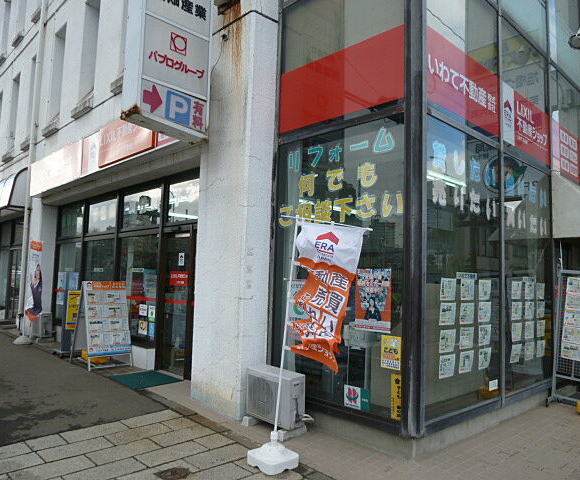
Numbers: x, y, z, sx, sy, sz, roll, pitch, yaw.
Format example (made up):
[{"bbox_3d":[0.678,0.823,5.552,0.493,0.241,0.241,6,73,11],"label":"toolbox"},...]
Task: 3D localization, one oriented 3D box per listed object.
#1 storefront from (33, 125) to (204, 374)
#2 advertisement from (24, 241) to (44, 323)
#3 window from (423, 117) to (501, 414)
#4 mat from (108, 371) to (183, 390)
[{"bbox_3d":[-3.813,0.113,9.078,0.774,4.181,7.639,6,-6,-43],"label":"storefront"},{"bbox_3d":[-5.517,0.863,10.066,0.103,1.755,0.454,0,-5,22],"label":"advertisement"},{"bbox_3d":[1.871,0.305,4.921,1.631,2.890,0.062,6,-6,-43],"label":"window"},{"bbox_3d":[-2.090,2.016,6.716,0.760,0.015,0.920,6,-6,-43],"label":"mat"}]

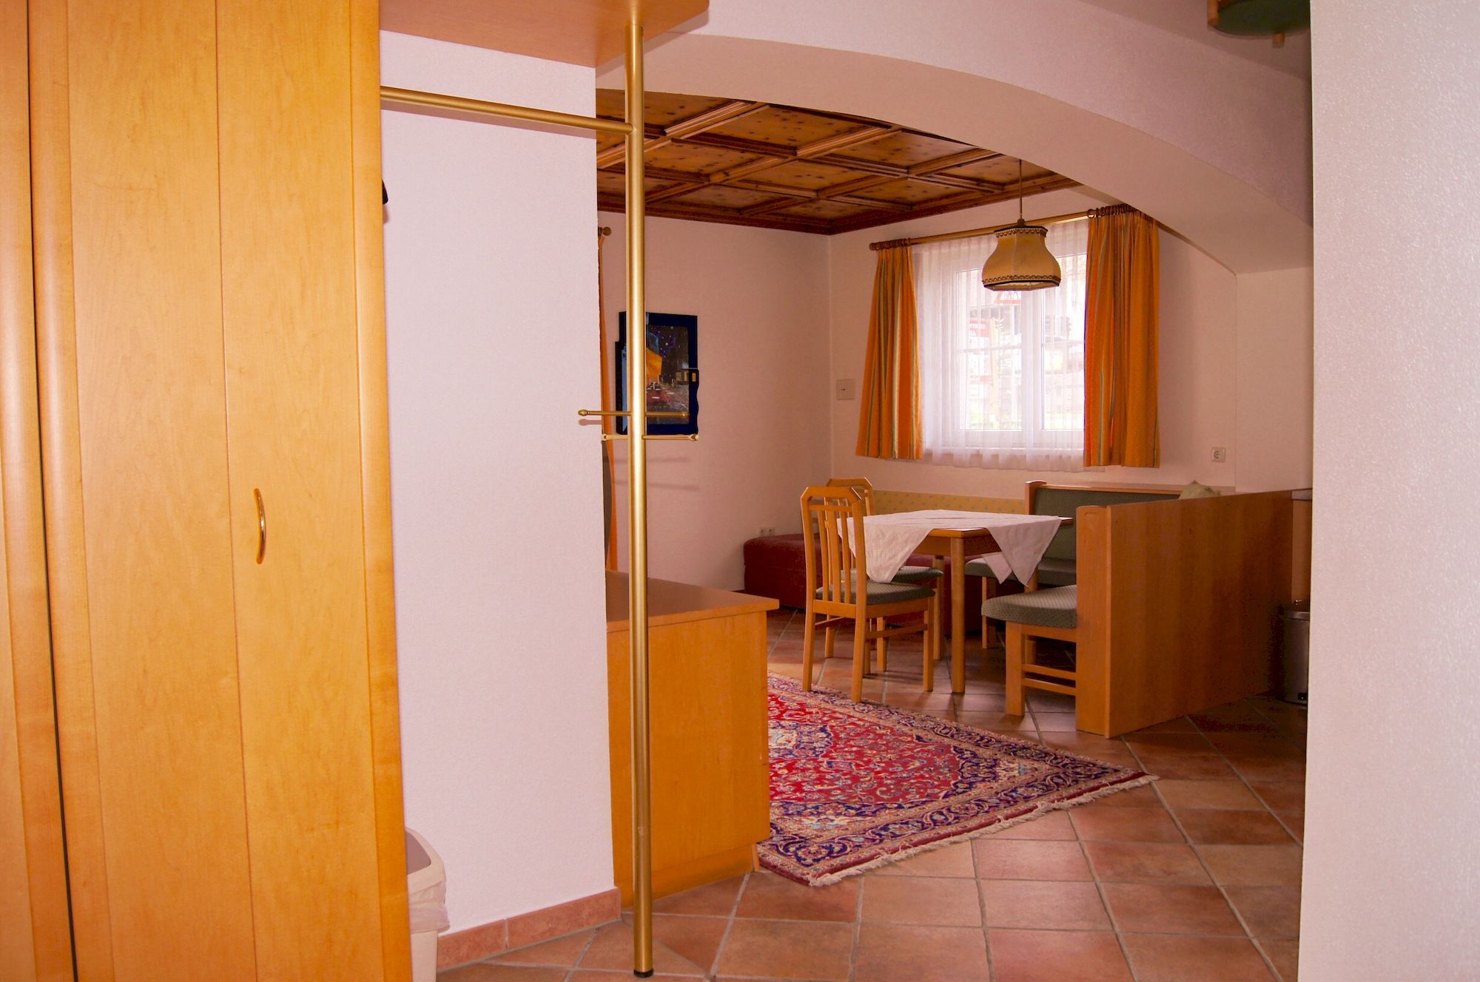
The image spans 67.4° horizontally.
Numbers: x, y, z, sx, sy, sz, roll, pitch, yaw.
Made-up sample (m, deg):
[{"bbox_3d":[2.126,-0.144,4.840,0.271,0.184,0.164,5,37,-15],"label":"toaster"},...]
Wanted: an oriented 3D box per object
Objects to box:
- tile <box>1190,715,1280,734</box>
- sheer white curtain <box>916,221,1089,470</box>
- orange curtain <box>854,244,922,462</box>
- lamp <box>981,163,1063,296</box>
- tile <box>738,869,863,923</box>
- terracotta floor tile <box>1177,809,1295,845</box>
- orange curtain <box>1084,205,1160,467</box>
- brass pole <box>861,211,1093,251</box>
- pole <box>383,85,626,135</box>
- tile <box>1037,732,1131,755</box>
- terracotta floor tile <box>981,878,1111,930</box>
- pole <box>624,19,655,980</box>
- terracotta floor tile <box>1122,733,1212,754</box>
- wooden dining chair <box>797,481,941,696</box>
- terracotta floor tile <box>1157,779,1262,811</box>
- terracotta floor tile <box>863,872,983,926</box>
[{"bbox_3d":[1.936,0.926,4.371,0.300,0.012,0.290,0,3,9],"label":"tile"},{"bbox_3d":[1.670,-0.895,7.027,0.130,1.450,1.450,-3,4,-34],"label":"sheer white curtain"},{"bbox_3d":[1.040,-0.980,7.774,0.130,1.500,0.600,-3,4,-34],"label":"orange curtain"},{"bbox_3d":[1.325,-1.297,5.240,0.375,0.704,0.375,-3,4,-34],"label":"lamp"},{"bbox_3d":[0.157,1.050,2.860,0.300,0.012,0.290,0,3,9],"label":"tile"},{"bbox_3d":[1.475,1.012,3.322,0.300,0.012,0.300,-1,3,8],"label":"terracotta floor tile"},{"bbox_3d":[2.123,-0.843,6.181,0.110,1.450,0.460,-3,4,-34],"label":"orange curtain"},{"bbox_3d":[1.528,-1.644,6.957,0.036,0.036,2.200,-3,6,-34],"label":"brass pole"},{"bbox_3d":[-0.487,-0.768,2.238,0.620,0.025,0.025,-3,4,-34],"label":"pole"},{"bbox_3d":[1.322,0.968,4.230,0.300,0.012,0.300,-1,3,8],"label":"tile"},{"bbox_3d":[0.771,1.054,2.815,0.300,0.012,0.300,-1,3,8],"label":"terracotta floor tile"},{"bbox_3d":[-0.216,0.040,2.390,0.042,2.064,0.042,-2,4,-34],"label":"pole"},{"bbox_3d":[1.626,0.963,4.197,0.300,0.012,0.300,-1,3,8],"label":"terracotta floor tile"},{"bbox_3d":[0.589,0.459,5.180,0.490,0.940,0.435,-3,4,-34],"label":"wooden dining chair"},{"bbox_3d":[1.497,0.980,3.547,0.300,0.012,0.290,0,3,9],"label":"terracotta floor tile"},{"bbox_3d":[0.464,1.058,2.855,0.300,0.012,0.300,-1,3,8],"label":"terracotta floor tile"}]

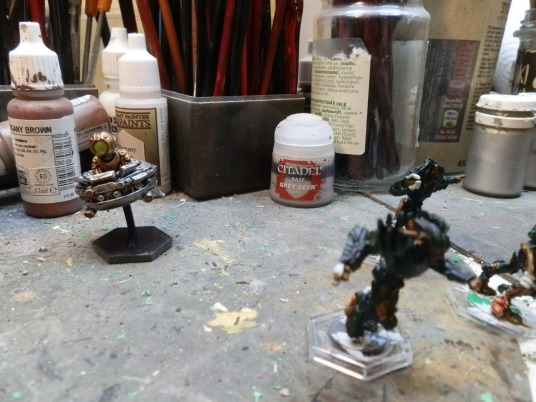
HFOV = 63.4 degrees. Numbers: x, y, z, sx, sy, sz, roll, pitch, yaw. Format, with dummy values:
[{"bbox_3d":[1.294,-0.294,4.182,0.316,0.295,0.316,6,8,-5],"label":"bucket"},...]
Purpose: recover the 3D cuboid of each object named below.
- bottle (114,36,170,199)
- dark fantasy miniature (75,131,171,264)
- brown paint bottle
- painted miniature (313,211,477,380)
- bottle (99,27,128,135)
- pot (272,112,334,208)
[{"bbox_3d":[-0.063,-0.042,0.216,0.025,0.077,0.025,4,18,8],"label":"bottle"},{"bbox_3d":[-0.050,-0.003,0.152,0.033,0.043,0.028,6,18,14],"label":"dark fantasy miniature"},{"bbox_3d":[-0.096,-0.033,0.184,0.025,0.079,0.025,-7,19,-24],"label":"brown paint bottle"},{"bbox_3d":[0.030,0.019,0.104,0.042,0.037,0.028,9,19,22],"label":"painted miniature"},{"bbox_3d":[-0.077,-0.049,0.235,0.025,0.080,0.025,0,18,-5],"label":"bottle"},{"bbox_3d":[0.018,-0.021,0.215,0.033,0.043,0.033,5,18,12],"label":"pot"}]

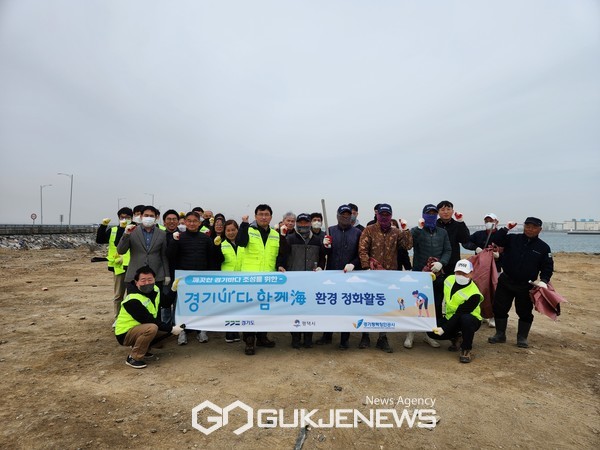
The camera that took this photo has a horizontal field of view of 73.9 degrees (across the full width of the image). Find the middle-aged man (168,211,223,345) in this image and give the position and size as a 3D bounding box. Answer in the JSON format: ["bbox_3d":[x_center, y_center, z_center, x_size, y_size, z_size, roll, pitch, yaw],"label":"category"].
[{"bbox_3d":[-1.347,0.672,5.149,0.689,1.670,0.420,0,-1,-6],"label":"middle-aged man"}]

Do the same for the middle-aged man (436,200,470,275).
[{"bbox_3d":[2.049,0.596,5.510,0.601,1.830,0.420,0,-1,8],"label":"middle-aged man"}]

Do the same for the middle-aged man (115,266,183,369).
[{"bbox_3d":[-1.671,0.974,4.370,0.720,1.039,0.560,-1,-1,41],"label":"middle-aged man"}]

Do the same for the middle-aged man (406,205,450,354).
[{"bbox_3d":[1.551,0.627,4.870,0.540,1.743,0.460,0,-1,9],"label":"middle-aged man"}]

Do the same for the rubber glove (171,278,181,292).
[{"bbox_3d":[-1.386,0.672,4.450,0.090,0.160,0.100,14,7,-36],"label":"rubber glove"}]

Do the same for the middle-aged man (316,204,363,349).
[{"bbox_3d":[0.519,0.630,4.870,0.560,1.737,0.500,0,-1,1],"label":"middle-aged man"}]

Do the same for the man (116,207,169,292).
[{"bbox_3d":[-2.029,0.635,5.180,0.693,1.745,0.420,0,-1,-9],"label":"man"}]

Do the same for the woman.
[{"bbox_3d":[-0.861,0.718,5.249,0.443,1.580,0.380,0,-1,-4],"label":"woman"}]

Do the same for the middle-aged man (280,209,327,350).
[{"bbox_3d":[0.057,0.681,5.069,0.603,1.650,0.420,0,-1,0],"label":"middle-aged man"}]

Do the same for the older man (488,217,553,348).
[{"bbox_3d":[2.753,0.703,5.000,0.740,1.594,0.480,0,-1,19],"label":"older man"}]

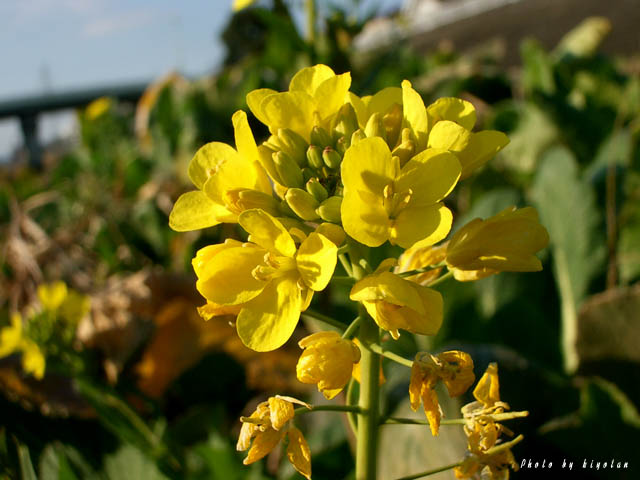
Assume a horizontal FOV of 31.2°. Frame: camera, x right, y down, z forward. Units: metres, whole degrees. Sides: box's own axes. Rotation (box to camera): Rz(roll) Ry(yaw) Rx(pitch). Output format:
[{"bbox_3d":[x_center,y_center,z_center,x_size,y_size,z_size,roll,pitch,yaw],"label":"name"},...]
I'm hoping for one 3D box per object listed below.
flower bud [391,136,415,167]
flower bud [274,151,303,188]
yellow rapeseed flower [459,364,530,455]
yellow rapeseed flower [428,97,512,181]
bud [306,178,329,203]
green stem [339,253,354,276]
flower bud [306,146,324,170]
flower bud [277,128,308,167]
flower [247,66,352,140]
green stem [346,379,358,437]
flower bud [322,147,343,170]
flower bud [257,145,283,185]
[{"bbox_3d":[0.015,-0.015,0.203,0.003,0.006,0.003,31,15,0],"label":"flower bud"},{"bbox_3d":[-0.005,-0.012,0.197,0.004,0.008,0.004,-37,30,0],"label":"flower bud"},{"bbox_3d":[0.029,0.028,0.190,0.010,0.015,0.010,4,6,37],"label":"yellow rapeseed flower"},{"bbox_3d":[0.025,-0.017,0.196,0.013,0.013,0.011,-4,-22,-35],"label":"yellow rapeseed flower"},{"bbox_3d":[0.000,-0.008,0.186,0.003,0.005,0.003,-34,34,0],"label":"bud"},{"bbox_3d":[0.005,0.004,0.205,0.001,0.005,0.001,-27,15,0],"label":"green stem"},{"bbox_3d":[-0.001,-0.014,0.199,0.003,0.005,0.003,-19,30,0],"label":"flower bud"},{"bbox_3d":[-0.005,-0.015,0.189,0.004,0.007,0.004,-37,27,0],"label":"flower bud"},{"bbox_3d":[-0.004,-0.023,0.197,0.018,0.012,0.011,1,-23,7],"label":"flower"},{"bbox_3d":[0.006,0.030,0.208,0.002,0.011,0.002,-2,0,0],"label":"green stem"},{"bbox_3d":[0.002,-0.014,0.199,0.003,0.004,0.003,-25,30,0],"label":"flower bud"},{"bbox_3d":[-0.008,-0.013,0.200,0.004,0.009,0.004,-33,25,0],"label":"flower bud"}]

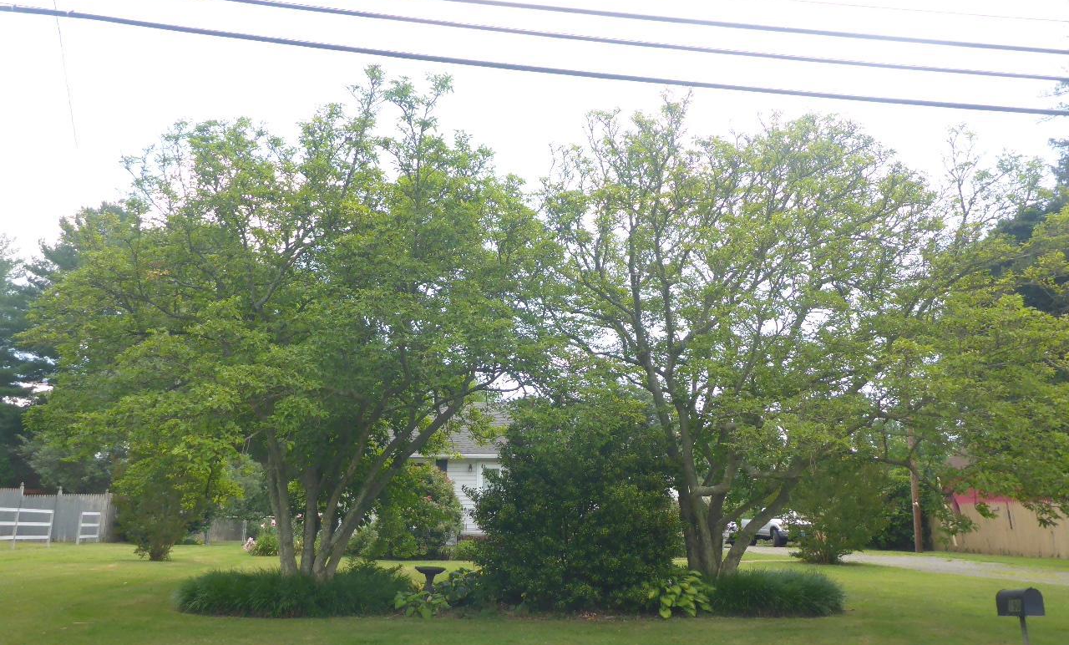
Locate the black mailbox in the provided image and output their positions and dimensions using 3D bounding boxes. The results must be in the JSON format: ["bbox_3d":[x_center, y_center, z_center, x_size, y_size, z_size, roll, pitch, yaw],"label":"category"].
[{"bbox_3d":[4.184,2.414,7.450,0.175,0.230,0.480,0,-17,3],"label":"black mailbox"}]

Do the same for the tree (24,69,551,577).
[{"bbox_3d":[-4.600,0.172,16.356,9.400,9.800,8.800,0,-13,0],"label":"tree"}]

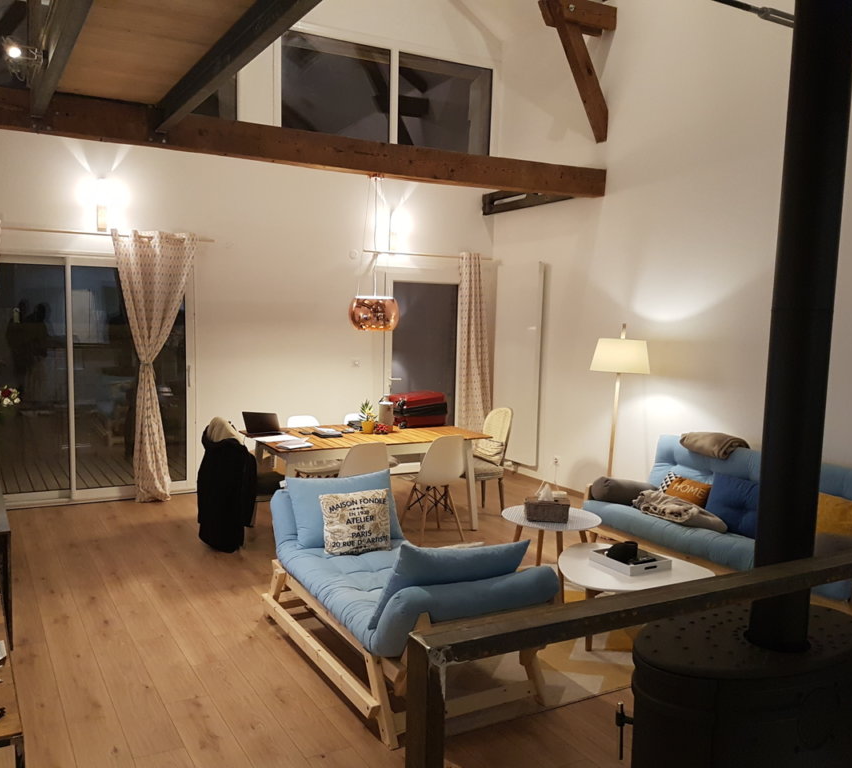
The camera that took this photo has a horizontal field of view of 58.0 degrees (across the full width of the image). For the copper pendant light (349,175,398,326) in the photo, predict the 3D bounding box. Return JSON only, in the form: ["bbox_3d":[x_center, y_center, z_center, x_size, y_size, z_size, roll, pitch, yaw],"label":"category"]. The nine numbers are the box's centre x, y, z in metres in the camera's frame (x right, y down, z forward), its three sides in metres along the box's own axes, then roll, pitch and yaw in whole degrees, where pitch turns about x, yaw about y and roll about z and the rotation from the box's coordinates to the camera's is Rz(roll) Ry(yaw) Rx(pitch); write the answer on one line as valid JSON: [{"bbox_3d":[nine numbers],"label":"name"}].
[{"bbox_3d":[-0.399,-0.983,5.844,0.380,1.140,0.380,1,6,0],"label":"copper pendant light"}]

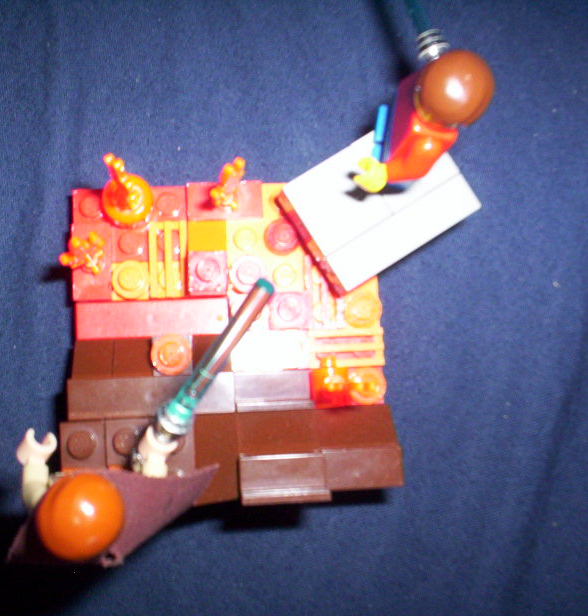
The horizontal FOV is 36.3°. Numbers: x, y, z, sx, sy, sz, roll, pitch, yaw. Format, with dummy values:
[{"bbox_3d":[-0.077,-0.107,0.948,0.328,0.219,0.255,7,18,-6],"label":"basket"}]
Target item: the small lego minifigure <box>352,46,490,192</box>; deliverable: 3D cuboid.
[{"bbox_3d":[0.022,-0.033,0.162,0.018,0.042,0.024,9,84,-4],"label":"small lego minifigure"}]

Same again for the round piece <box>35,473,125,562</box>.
[{"bbox_3d":[-0.031,0.030,0.129,0.013,0.011,0.013,1,85,-6],"label":"round piece"}]

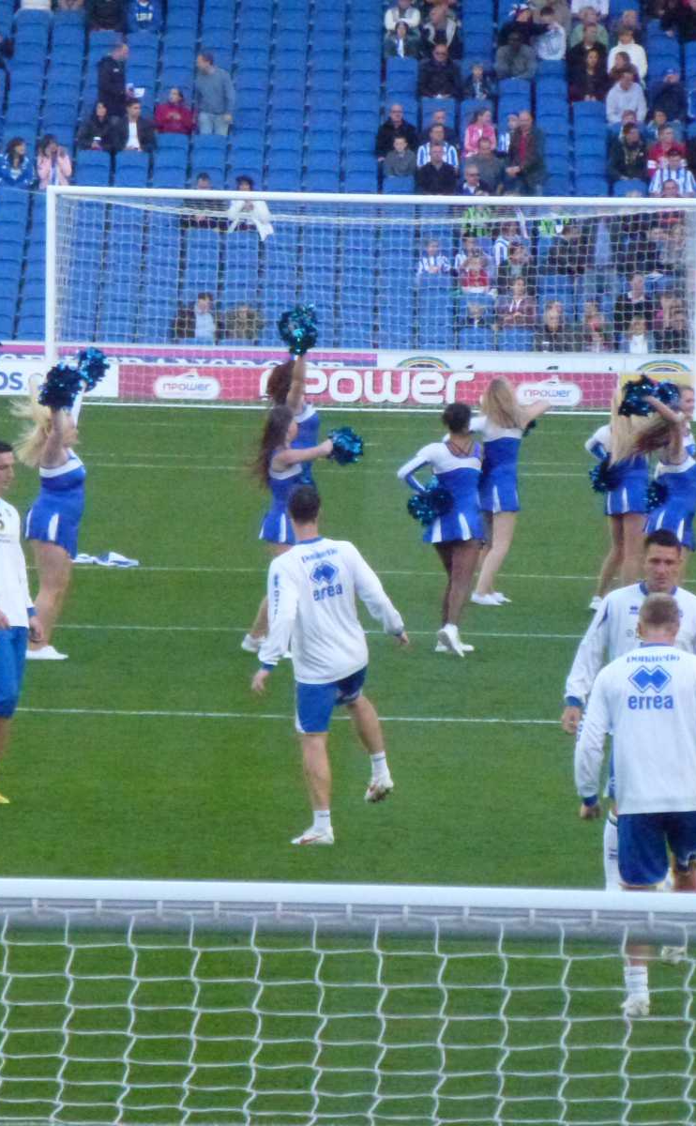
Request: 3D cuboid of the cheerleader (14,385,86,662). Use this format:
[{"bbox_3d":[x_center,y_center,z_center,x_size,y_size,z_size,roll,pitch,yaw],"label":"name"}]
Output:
[{"bbox_3d":[-1.861,-0.246,67.600,0.440,1.730,0.460,2,3,15],"label":"cheerleader"}]

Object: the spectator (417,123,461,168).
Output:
[{"bbox_3d":[1.168,-5.079,140.126,0.540,1.270,0.780,1,2,0],"label":"spectator"}]

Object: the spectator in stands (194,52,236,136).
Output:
[{"bbox_3d":[-1.767,-5.851,142.022,0.520,1.700,0.400,3,3,32],"label":"spectator in stands"}]

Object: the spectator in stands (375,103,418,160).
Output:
[{"bbox_3d":[0.610,-5.301,139.970,0.550,1.300,0.750,1,3,0],"label":"spectator in stands"}]

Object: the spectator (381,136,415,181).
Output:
[{"bbox_3d":[0.639,-4.934,139.236,0.450,1.140,0.680,1,3,0],"label":"spectator"}]

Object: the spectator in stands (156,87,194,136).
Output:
[{"bbox_3d":[-2.252,-5.563,140.100,0.500,1.200,0.720,1,3,6],"label":"spectator in stands"}]

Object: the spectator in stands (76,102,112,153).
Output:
[{"bbox_3d":[-3.303,-5.341,139.969,0.480,1.250,0.750,1,3,0],"label":"spectator in stands"}]

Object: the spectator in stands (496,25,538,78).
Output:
[{"bbox_3d":[2.231,-6.453,143.926,0.540,1.270,0.780,1,2,0],"label":"spectator in stands"}]

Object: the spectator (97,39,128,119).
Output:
[{"bbox_3d":[-3.110,-5.984,142.351,0.400,1.760,0.500,3,3,32],"label":"spectator"}]

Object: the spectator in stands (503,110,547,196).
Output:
[{"bbox_3d":[2.263,-4.950,138.000,0.540,1.670,0.420,2,3,24],"label":"spectator in stands"}]

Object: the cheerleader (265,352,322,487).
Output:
[{"bbox_3d":[-0.396,-0.682,78.500,0.500,1.770,0.500,1,3,7],"label":"cheerleader"}]

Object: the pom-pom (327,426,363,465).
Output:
[{"bbox_3d":[-0.019,-0.748,68.889,0.240,0.250,0.240,1,3,0],"label":"pom-pom"}]

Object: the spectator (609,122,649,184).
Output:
[{"bbox_3d":[3.637,-5.098,140.329,0.520,1.280,0.720,1,3,0],"label":"spectator"}]

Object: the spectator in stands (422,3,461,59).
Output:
[{"bbox_3d":[1.246,-6.878,144.833,0.520,1.250,0.720,1,3,5],"label":"spectator in stands"}]

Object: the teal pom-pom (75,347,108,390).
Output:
[{"bbox_3d":[-1.619,-1.224,67.900,0.250,0.270,0.260,1,2,0],"label":"teal pom-pom"}]

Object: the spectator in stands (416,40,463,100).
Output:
[{"bbox_3d":[1.208,-6.188,141.700,0.570,1.290,0.750,1,3,0],"label":"spectator in stands"}]

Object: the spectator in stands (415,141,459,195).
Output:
[{"bbox_3d":[1.130,-4.760,138.509,0.540,1.280,0.750,1,3,0],"label":"spectator in stands"}]

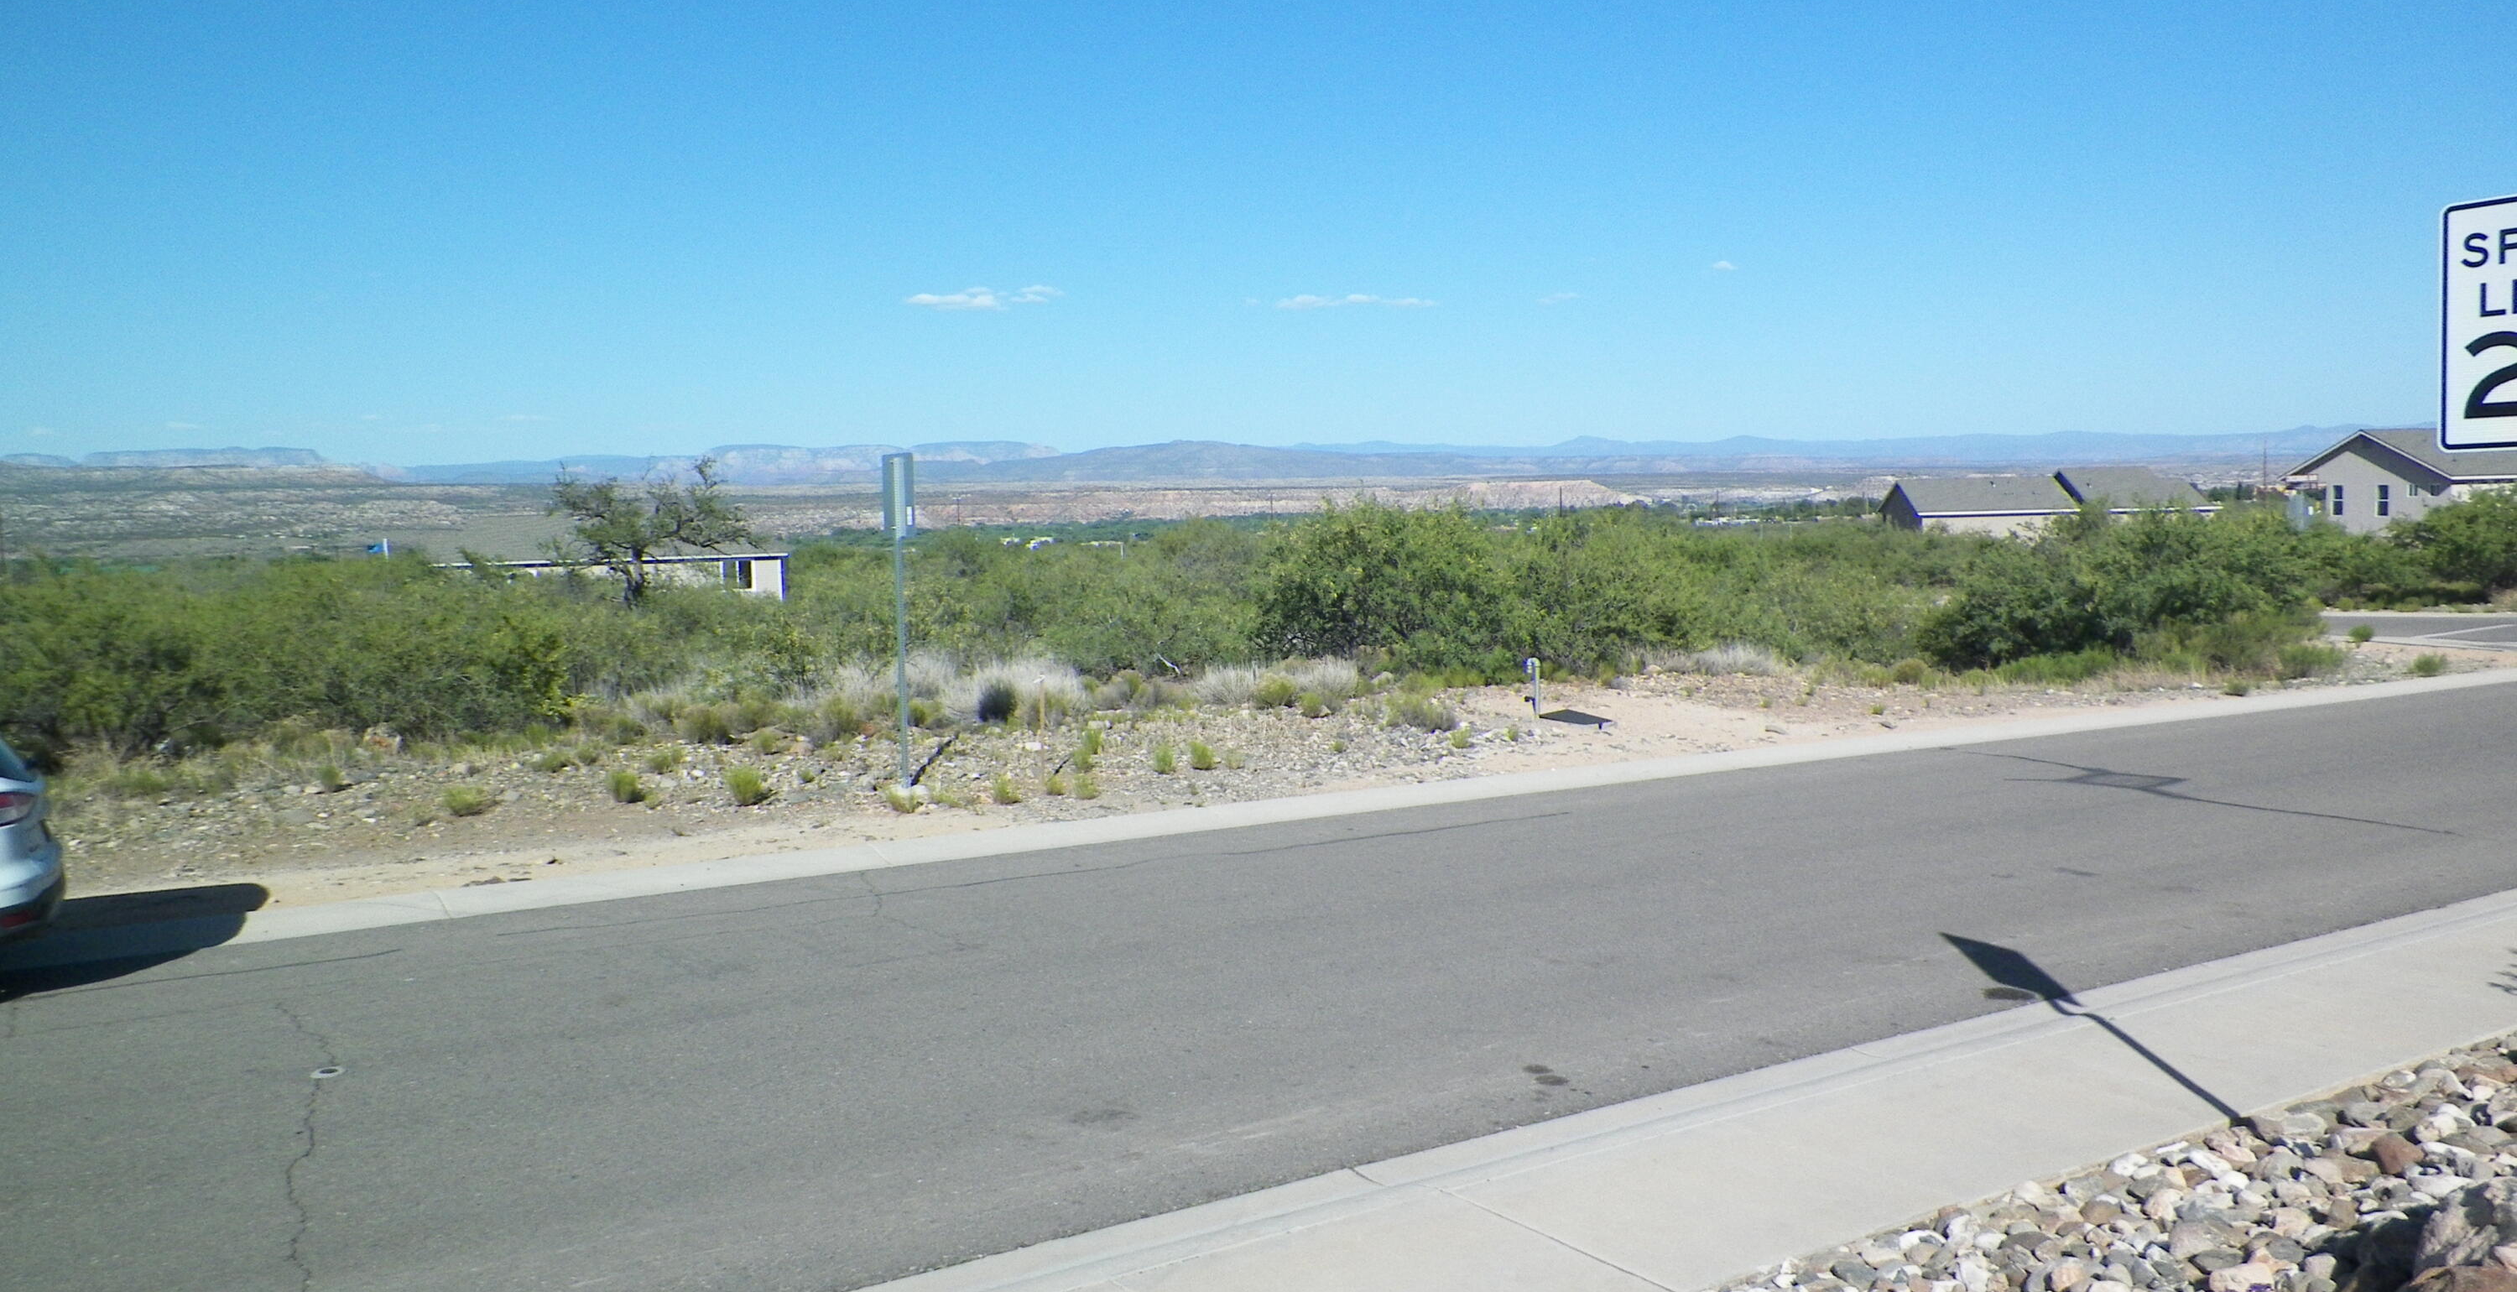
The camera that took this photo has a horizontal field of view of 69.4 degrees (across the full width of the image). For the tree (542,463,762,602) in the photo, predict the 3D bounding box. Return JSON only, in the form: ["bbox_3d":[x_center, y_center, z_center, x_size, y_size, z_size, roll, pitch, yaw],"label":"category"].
[{"bbox_3d":[-13.349,-2.142,40.000,4.300,4.000,3.900,-1,5,0],"label":"tree"}]

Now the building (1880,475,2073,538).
[{"bbox_3d":[42.141,-7.511,106.000,9.500,4.600,8.800,0,5,2],"label":"building"}]

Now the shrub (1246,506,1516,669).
[{"bbox_3d":[1.839,-0.927,27.200,3.600,2.450,3.300,-1,5,0],"label":"shrub"}]

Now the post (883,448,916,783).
[{"bbox_3d":[-3.232,-0.216,16.400,0.070,3.040,0.600,-4,6,-35],"label":"post"}]

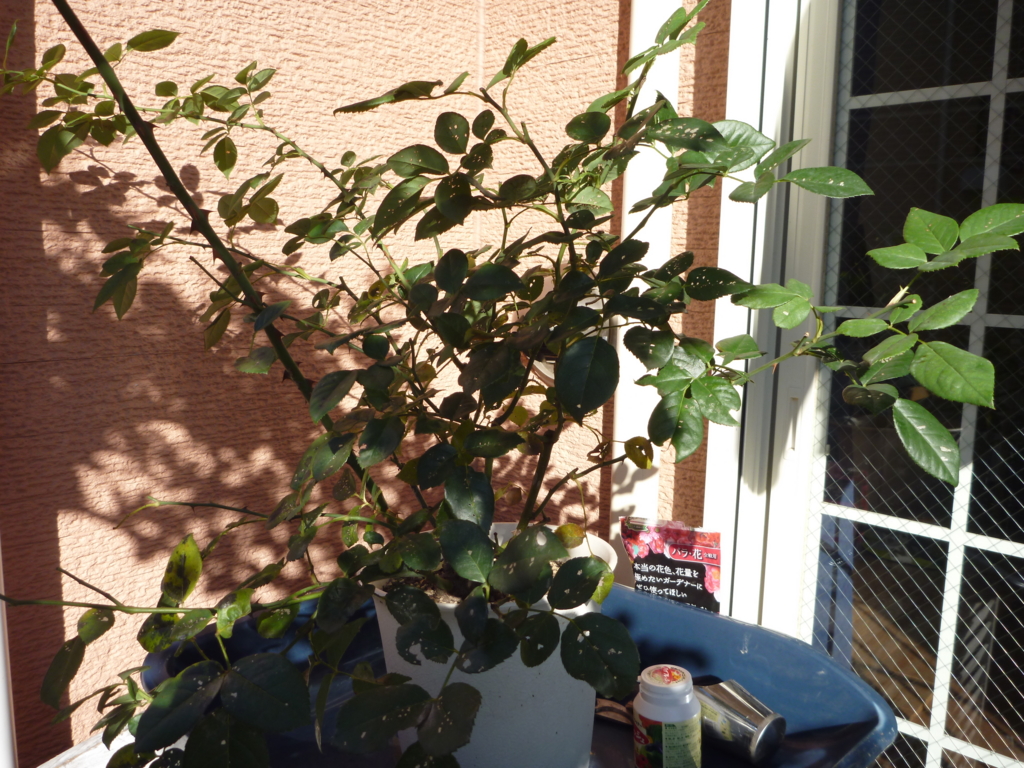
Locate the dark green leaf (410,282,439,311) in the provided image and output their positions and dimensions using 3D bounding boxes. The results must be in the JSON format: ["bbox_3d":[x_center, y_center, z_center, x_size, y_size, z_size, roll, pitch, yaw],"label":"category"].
[{"bbox_3d":[-0.081,-0.081,0.770,0.025,0.026,0.006,-32,0,-13],"label":"dark green leaf"}]

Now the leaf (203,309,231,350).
[{"bbox_3d":[-0.326,-0.060,0.912,0.041,0.052,0.012,9,-21,36],"label":"leaf"}]

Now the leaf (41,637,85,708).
[{"bbox_3d":[-0.430,0.277,0.799,0.025,0.068,0.012,19,-18,-27],"label":"leaf"}]

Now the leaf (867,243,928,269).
[{"bbox_3d":[0.335,-0.112,0.722,0.051,0.010,0.037,11,48,10],"label":"leaf"}]

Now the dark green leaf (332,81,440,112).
[{"bbox_3d":[-0.115,-0.267,0.769,0.101,0.016,0.041,-18,38,-17],"label":"dark green leaf"}]

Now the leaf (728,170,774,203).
[{"bbox_3d":[0.214,-0.176,0.740,0.041,0.013,0.044,0,30,8],"label":"leaf"}]

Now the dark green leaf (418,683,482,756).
[{"bbox_3d":[-0.051,0.276,0.682,0.052,0.050,0.013,-18,-18,6],"label":"dark green leaf"}]

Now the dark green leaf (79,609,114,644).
[{"bbox_3d":[-0.395,0.228,0.780,0.031,0.034,0.010,27,-22,2],"label":"dark green leaf"}]

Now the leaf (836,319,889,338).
[{"bbox_3d":[0.313,-0.050,0.740,0.048,0.008,0.029,-5,40,23],"label":"leaf"}]

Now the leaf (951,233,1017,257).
[{"bbox_3d":[0.399,-0.116,0.700,0.060,0.010,0.033,-3,32,30],"label":"leaf"}]

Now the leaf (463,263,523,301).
[{"bbox_3d":[-0.019,-0.103,0.830,0.062,0.040,0.011,-2,-28,-1],"label":"leaf"}]

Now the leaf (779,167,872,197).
[{"bbox_3d":[0.280,-0.179,0.735,0.077,0.011,0.048,15,52,23],"label":"leaf"}]

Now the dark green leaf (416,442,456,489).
[{"bbox_3d":[-0.075,0.079,0.801,0.035,0.053,0.010,36,-23,10],"label":"dark green leaf"}]

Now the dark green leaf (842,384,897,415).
[{"bbox_3d":[0.315,0.014,0.730,0.047,0.013,0.050,-12,24,23],"label":"dark green leaf"}]

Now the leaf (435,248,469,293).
[{"bbox_3d":[-0.058,-0.109,0.800,0.033,0.046,0.009,-1,-12,0],"label":"leaf"}]

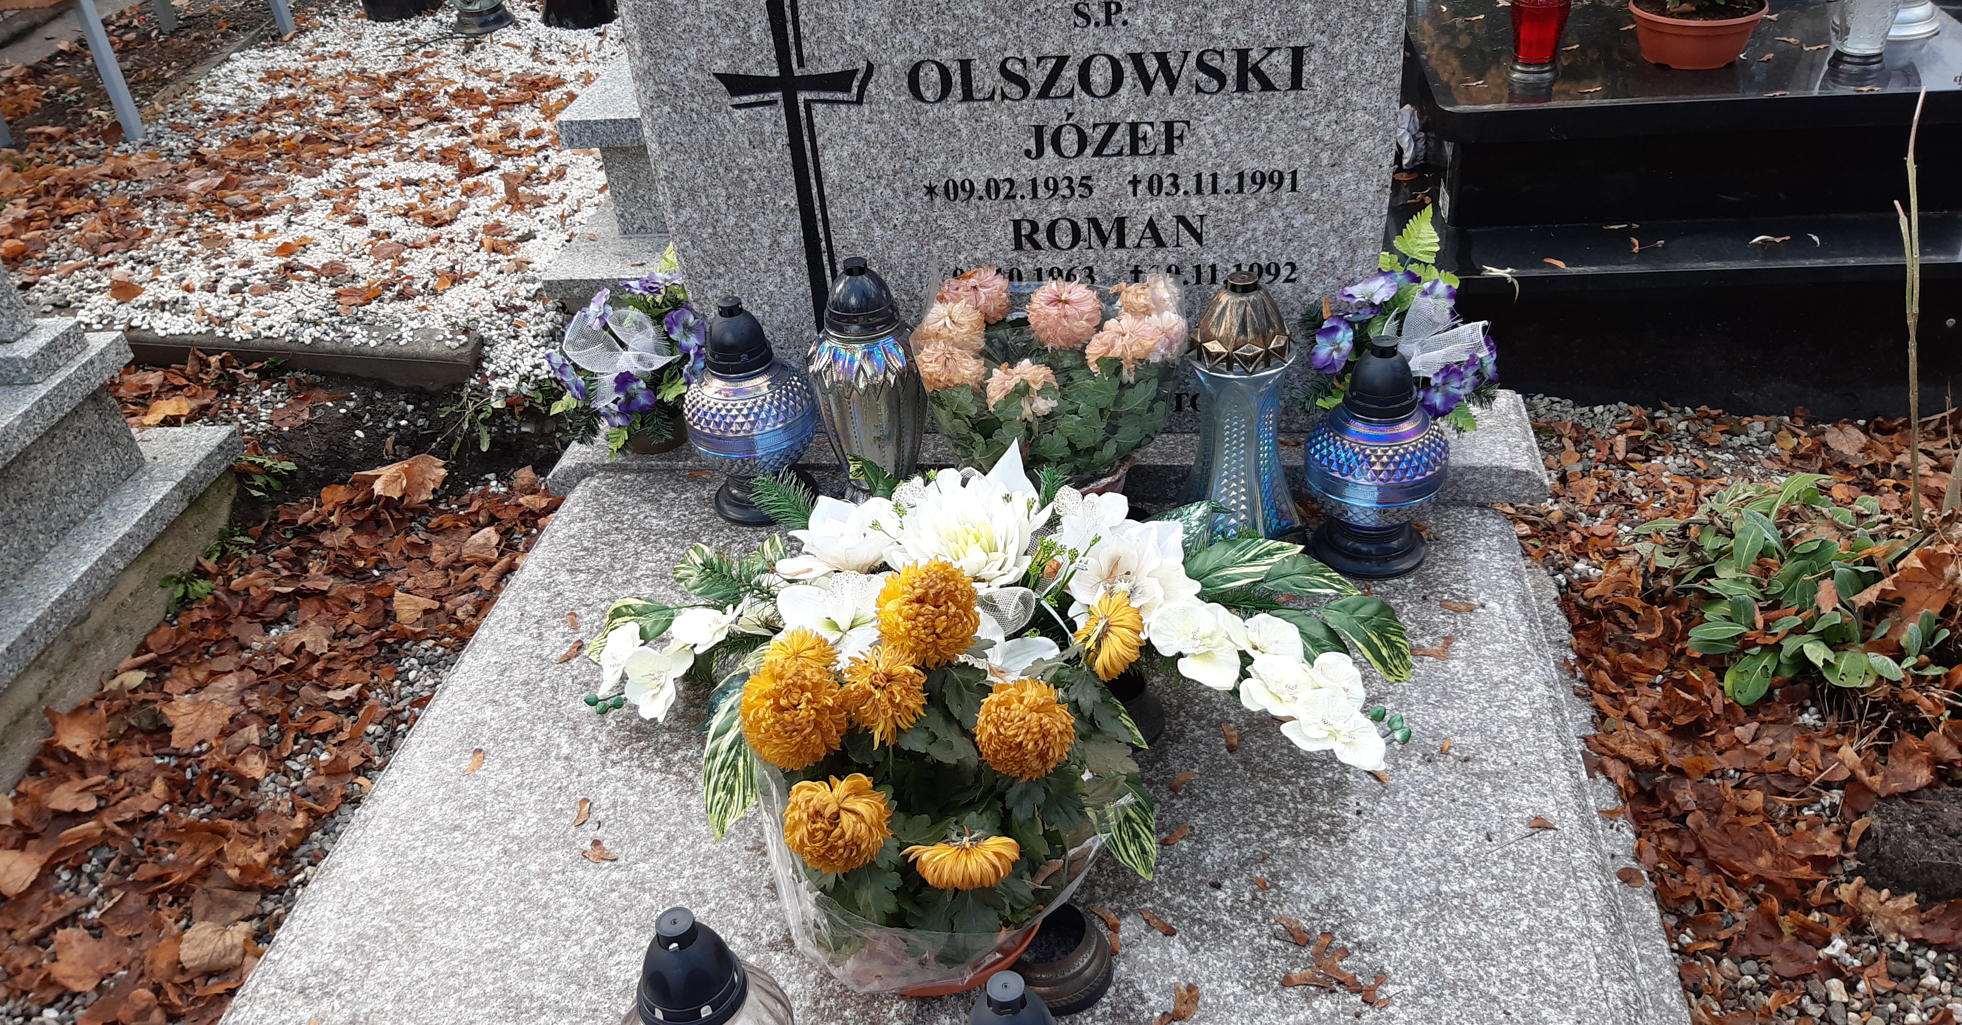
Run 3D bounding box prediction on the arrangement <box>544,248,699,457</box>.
[{"bbox_3d":[-0.431,-0.195,1.814,0.205,0.245,0.185,10,35,22],"label":"arrangement"}]

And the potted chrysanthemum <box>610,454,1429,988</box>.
[{"bbox_3d":[0.005,0.139,1.344,0.765,0.315,0.510,1,34,10],"label":"potted chrysanthemum"}]

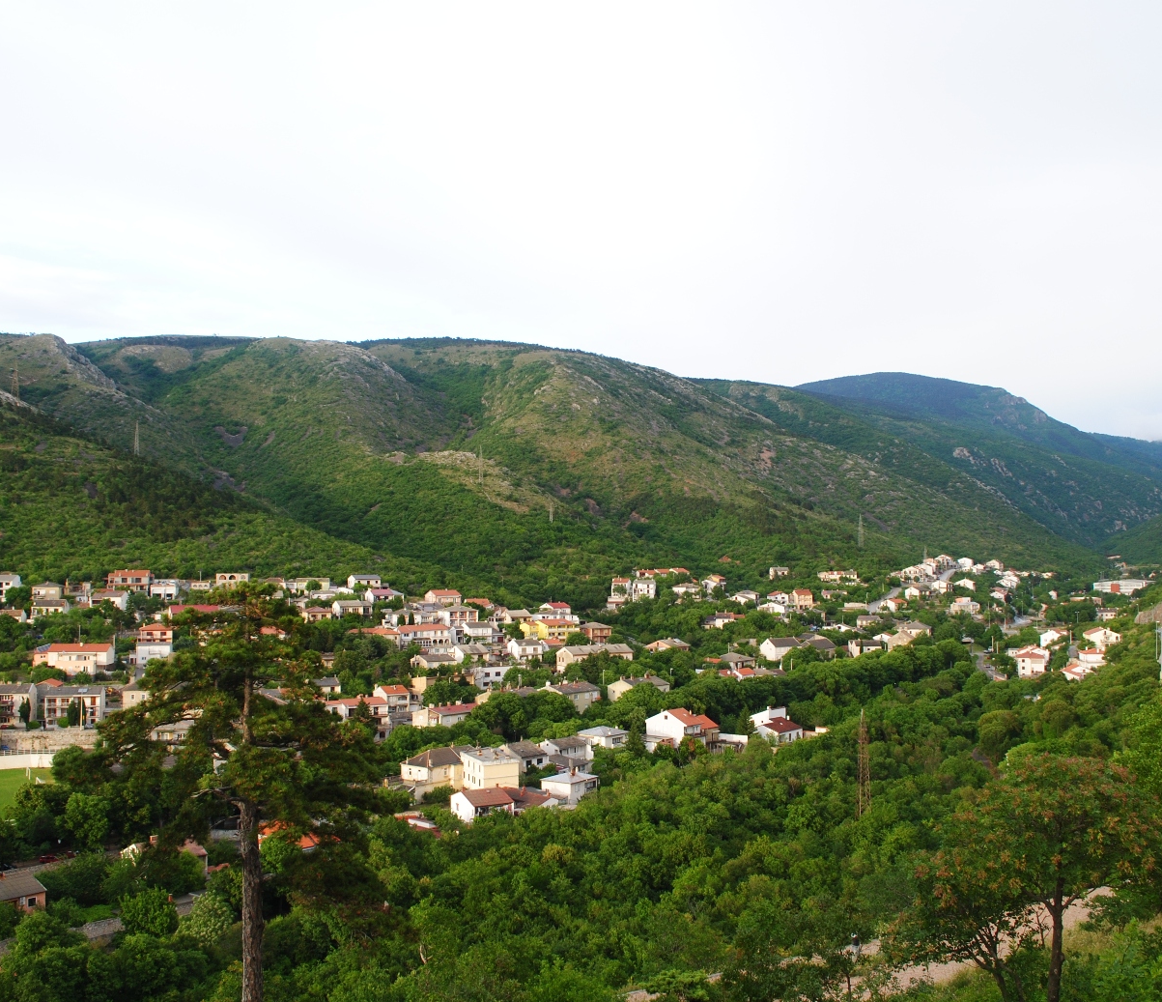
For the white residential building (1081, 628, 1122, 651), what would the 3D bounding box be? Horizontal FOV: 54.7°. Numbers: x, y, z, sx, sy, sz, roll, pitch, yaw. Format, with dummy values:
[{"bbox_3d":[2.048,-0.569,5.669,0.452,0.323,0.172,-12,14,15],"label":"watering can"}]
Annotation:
[{"bbox_3d":[187.730,50.550,405.000,10.800,8.700,8.500,0,-1,9],"label":"white residential building"}]

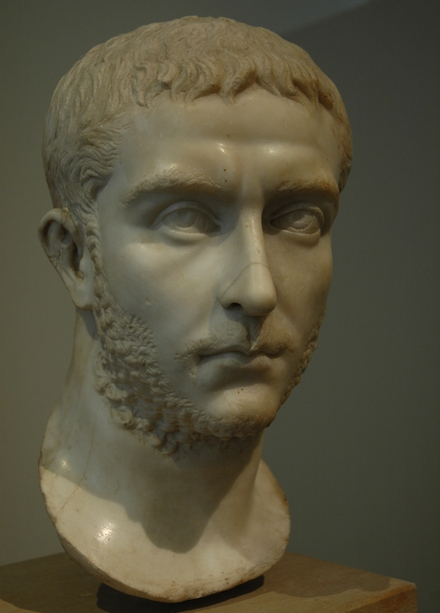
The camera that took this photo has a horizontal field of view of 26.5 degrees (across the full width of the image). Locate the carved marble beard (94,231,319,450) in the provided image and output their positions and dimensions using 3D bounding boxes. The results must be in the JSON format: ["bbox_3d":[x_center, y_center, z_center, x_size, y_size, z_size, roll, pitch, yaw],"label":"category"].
[{"bbox_3d":[-0.005,0.019,0.609,0.158,0.149,0.112,0,0,-21],"label":"carved marble beard"}]

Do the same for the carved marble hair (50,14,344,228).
[{"bbox_3d":[-0.021,-0.123,0.668,0.206,0.166,0.233,0,0,-21],"label":"carved marble hair"}]

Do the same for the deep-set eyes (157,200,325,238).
[{"bbox_3d":[0.012,-0.054,0.576,0.114,0.024,0.029,0,0,-21],"label":"deep-set eyes"}]

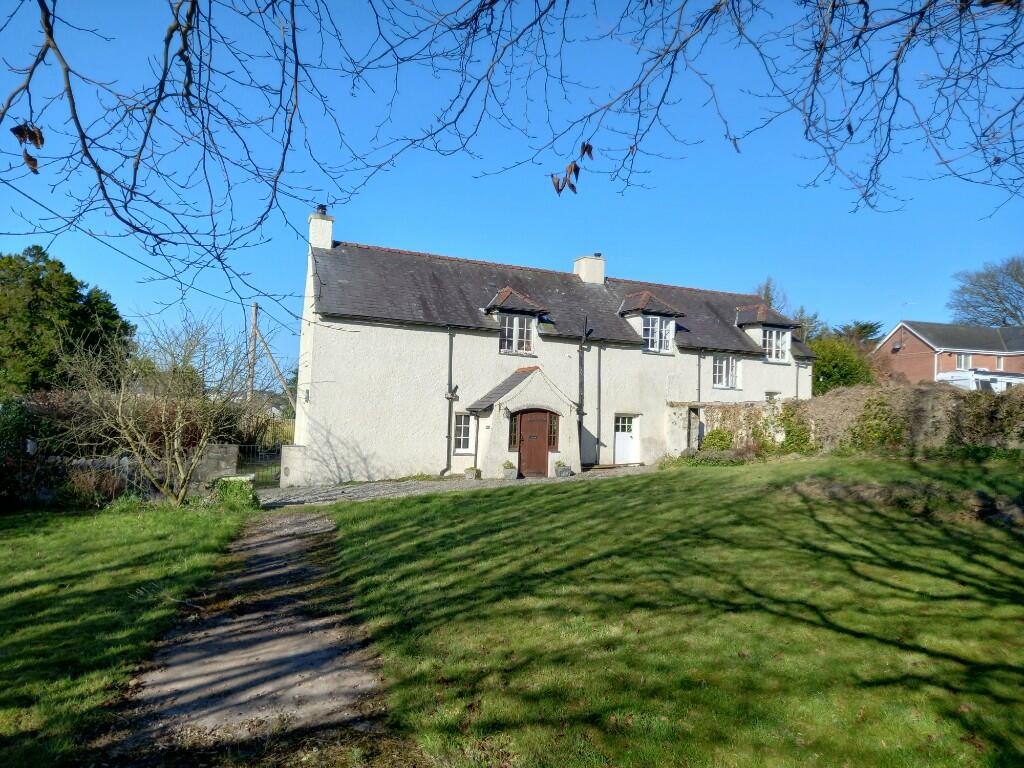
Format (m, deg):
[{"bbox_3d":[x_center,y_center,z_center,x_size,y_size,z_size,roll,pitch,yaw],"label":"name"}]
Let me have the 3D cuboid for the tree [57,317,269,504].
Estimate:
[{"bbox_3d":[-7.635,0.570,16.200,4.551,4.111,4.300,2,-4,0],"label":"tree"}]

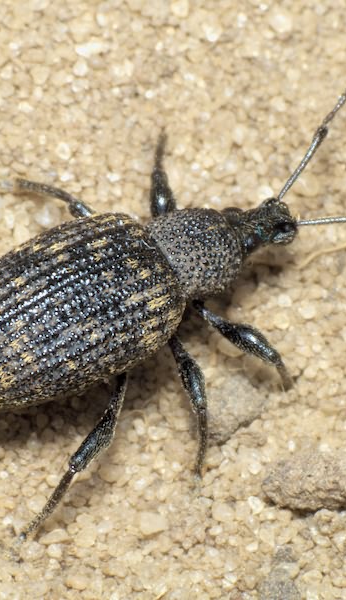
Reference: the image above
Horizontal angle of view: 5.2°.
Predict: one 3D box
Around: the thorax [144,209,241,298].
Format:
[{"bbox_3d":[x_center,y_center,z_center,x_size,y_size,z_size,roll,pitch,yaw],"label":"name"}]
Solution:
[{"bbox_3d":[0.001,-0.001,0.096,0.002,0.002,0.002,-27,68,-12],"label":"thorax"}]

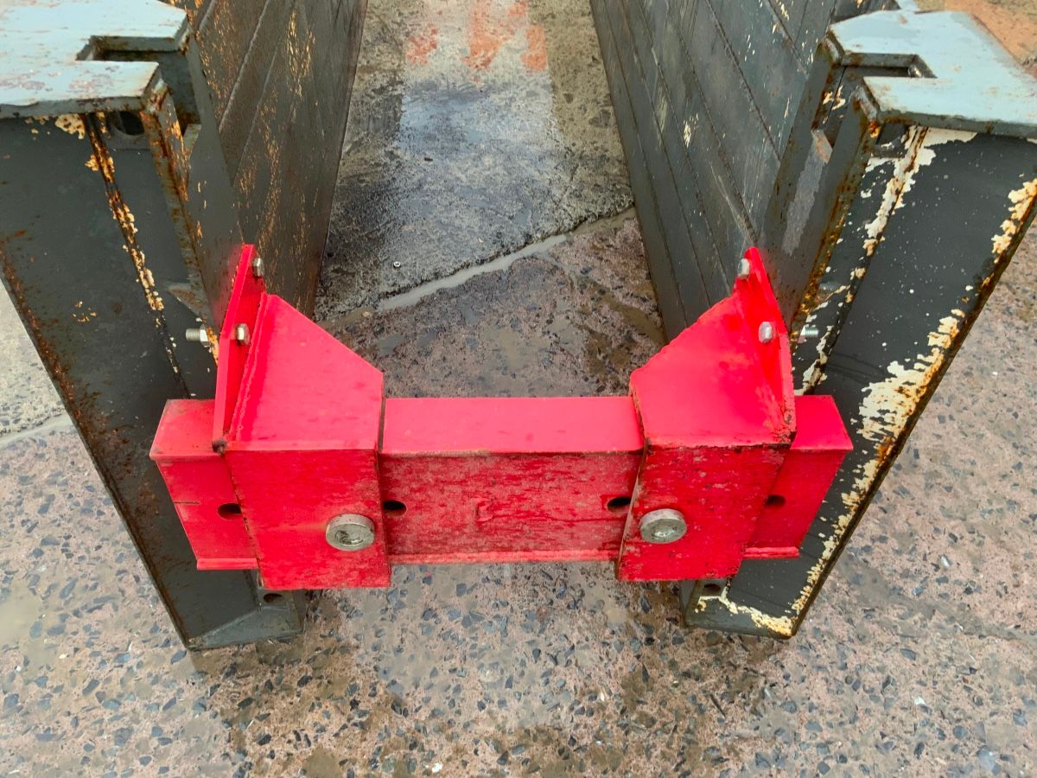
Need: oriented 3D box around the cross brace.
[{"bbox_3d":[-0.021,0.065,1.287,0.900,0.444,0.331,0,47,-4],"label":"cross brace"}]

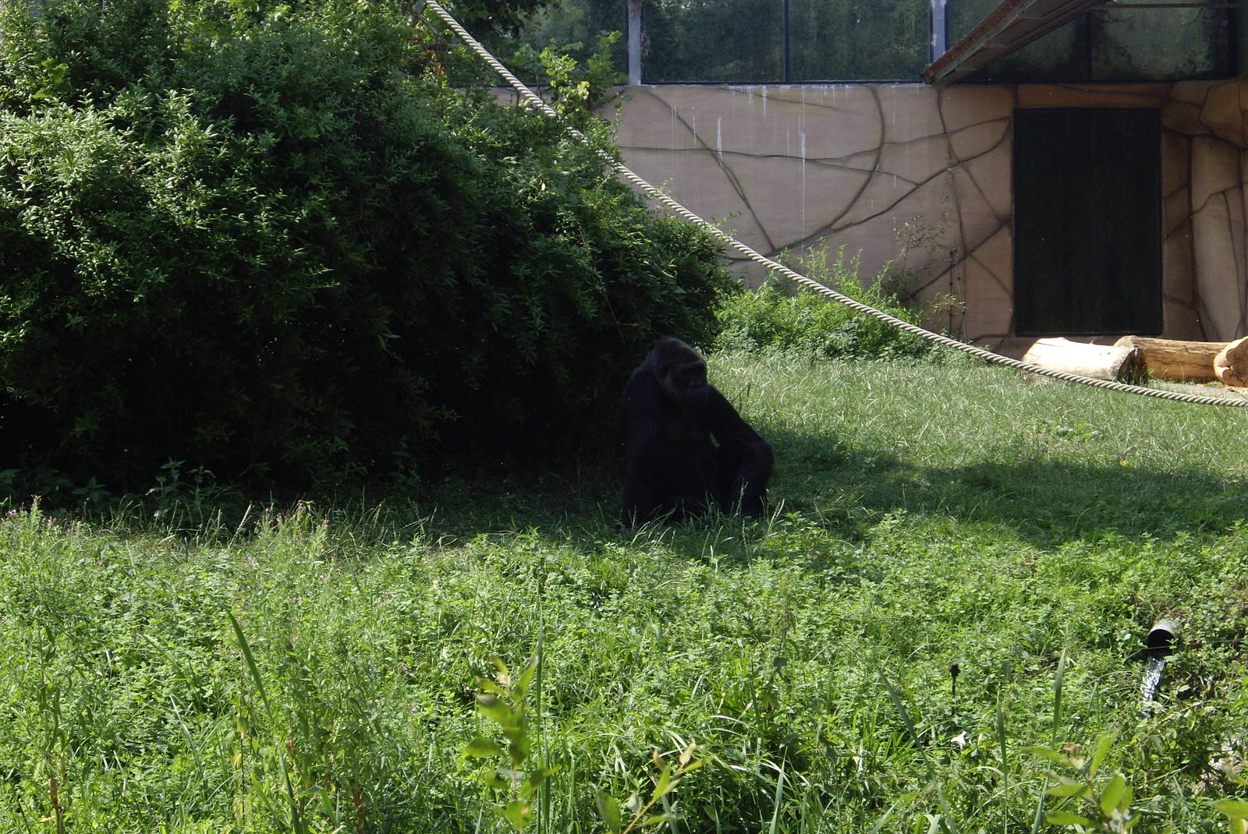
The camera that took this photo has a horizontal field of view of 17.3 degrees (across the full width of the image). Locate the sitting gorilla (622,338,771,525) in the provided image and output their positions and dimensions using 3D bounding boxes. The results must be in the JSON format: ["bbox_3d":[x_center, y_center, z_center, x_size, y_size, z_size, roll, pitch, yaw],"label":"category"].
[{"bbox_3d":[0.422,0.089,24.200,0.780,1.060,0.740,-3,4,-37],"label":"sitting gorilla"}]

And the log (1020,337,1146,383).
[{"bbox_3d":[4.139,-0.513,37.000,0.360,0.340,1.200,-4,5,-44],"label":"log"}]

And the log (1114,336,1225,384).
[{"bbox_3d":[5.004,-0.526,37.300,1.150,0.390,0.400,0,3,6],"label":"log"}]

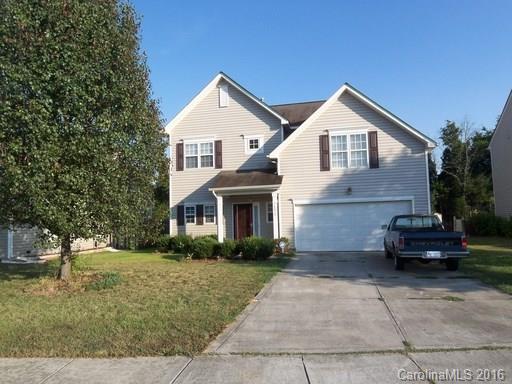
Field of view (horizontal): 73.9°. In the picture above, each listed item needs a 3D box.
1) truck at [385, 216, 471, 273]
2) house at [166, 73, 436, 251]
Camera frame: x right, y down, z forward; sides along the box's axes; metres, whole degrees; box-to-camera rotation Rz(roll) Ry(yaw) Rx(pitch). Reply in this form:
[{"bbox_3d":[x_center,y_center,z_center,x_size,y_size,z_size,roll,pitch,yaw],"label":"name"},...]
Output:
[{"bbox_3d":[5.053,1.505,10.712,1.680,1.550,4.560,-2,-4,15],"label":"truck"},{"bbox_3d":[2.461,-1.412,20.583,12.518,8.922,11.263,-2,-4,12],"label":"house"}]

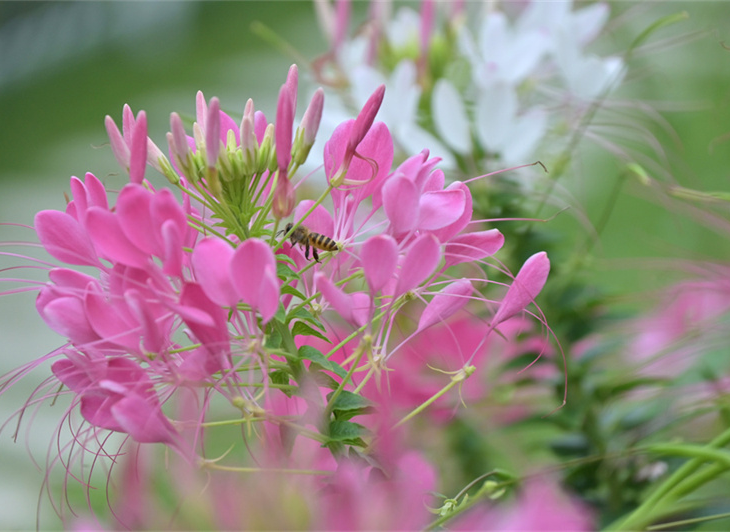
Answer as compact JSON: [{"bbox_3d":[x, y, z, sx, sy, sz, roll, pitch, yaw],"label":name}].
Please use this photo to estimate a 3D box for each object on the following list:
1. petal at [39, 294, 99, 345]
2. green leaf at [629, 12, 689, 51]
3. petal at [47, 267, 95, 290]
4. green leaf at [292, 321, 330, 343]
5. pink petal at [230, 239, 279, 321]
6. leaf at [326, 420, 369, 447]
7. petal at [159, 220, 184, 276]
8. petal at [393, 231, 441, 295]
[{"bbox_3d":[-0.075,0.014,1.180,0.016,0.010,0.006,29,-12,-11],"label":"petal"},{"bbox_3d":[0.072,-0.058,1.150,0.017,0.006,0.003,-30,6,0],"label":"green leaf"},{"bbox_3d":[-0.066,0.003,1.050,0.011,0.004,0.007,13,23,1],"label":"petal"},{"bbox_3d":[-0.012,0.015,1.050,0.010,0.004,0.005,24,17,0],"label":"green leaf"},{"bbox_3d":[-0.024,0.003,1.030,0.011,0.018,0.004,-3,-3,0],"label":"pink petal"},{"bbox_3d":[-0.004,0.039,1.080,0.010,0.004,0.006,-8,39,17],"label":"leaf"},{"bbox_3d":[-0.044,-0.004,1.055,0.005,0.013,0.004,-11,7,-36],"label":"petal"},{"bbox_3d":[0.013,0.000,1.190,0.009,0.019,0.005,32,9,-6],"label":"petal"}]

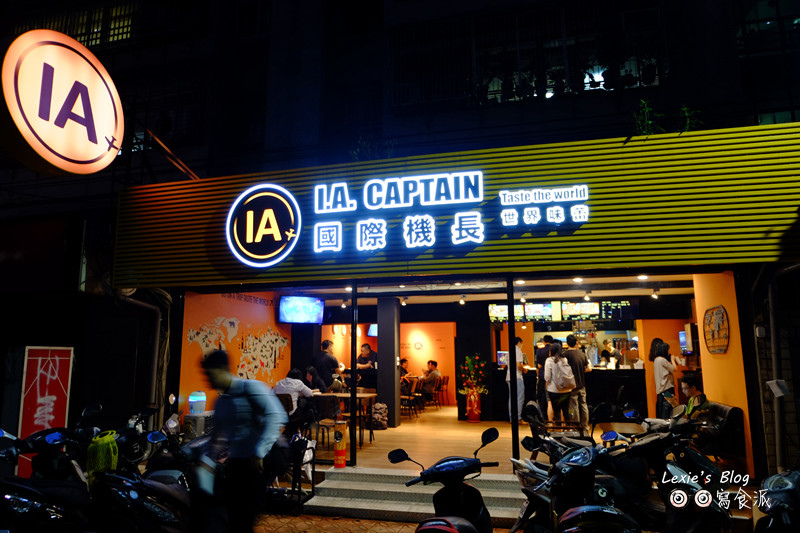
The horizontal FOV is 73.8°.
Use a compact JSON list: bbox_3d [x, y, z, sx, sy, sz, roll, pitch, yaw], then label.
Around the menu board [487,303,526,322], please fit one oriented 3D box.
[{"bbox_3d":[2.201,0.976,11.074,0.730,0.410,0.070,-2,-9,14],"label":"menu board"}]

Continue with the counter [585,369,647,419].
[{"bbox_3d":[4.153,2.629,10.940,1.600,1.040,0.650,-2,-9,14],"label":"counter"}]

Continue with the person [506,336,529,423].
[{"bbox_3d":[2.325,2.262,10.594,0.420,1.690,0.460,3,-9,-24],"label":"person"}]

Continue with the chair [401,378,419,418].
[{"bbox_3d":[0.088,2.845,11.600,0.500,0.860,0.430,-2,-9,14],"label":"chair"}]

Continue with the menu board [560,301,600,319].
[{"bbox_3d":[3.648,0.904,10.716,0.740,0.410,0.070,-2,-9,14],"label":"menu board"}]

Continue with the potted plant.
[{"bbox_3d":[1.493,2.473,10.827,0.600,1.350,0.570,-2,-9,14],"label":"potted plant"}]

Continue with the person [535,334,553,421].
[{"bbox_3d":[2.900,2.242,10.555,0.500,1.710,0.340,-2,-9,14],"label":"person"}]

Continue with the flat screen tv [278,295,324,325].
[{"bbox_3d":[-1.937,0.873,10.528,0.910,0.520,0.080,3,-2,-25],"label":"flat screen tv"}]

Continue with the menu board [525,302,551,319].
[{"bbox_3d":[2.912,0.946,10.897,0.690,0.400,0.070,-2,-9,14],"label":"menu board"}]

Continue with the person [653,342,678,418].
[{"bbox_3d":[4.915,2.193,9.870,0.400,1.580,0.440,3,-9,-20],"label":"person"}]

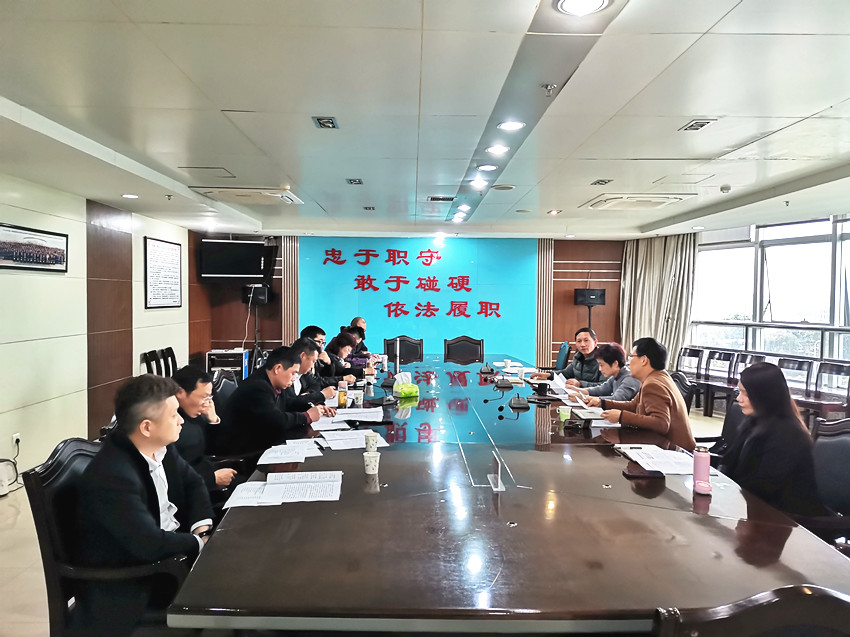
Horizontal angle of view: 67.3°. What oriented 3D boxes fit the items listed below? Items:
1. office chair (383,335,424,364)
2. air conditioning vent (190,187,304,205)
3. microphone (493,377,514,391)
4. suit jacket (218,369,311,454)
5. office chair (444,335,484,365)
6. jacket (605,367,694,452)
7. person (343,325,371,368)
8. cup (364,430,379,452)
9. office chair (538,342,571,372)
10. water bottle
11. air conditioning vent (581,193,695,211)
[{"bbox_3d":[-0.292,0.736,8.708,0.580,0.980,0.620,0,2,-1],"label":"office chair"},{"bbox_3d":[-1.896,-1.326,6.924,0.970,0.050,1.000,0,2,-1],"label":"air conditioning vent"},{"bbox_3d":[0.649,0.539,5.353,0.160,0.100,0.140,0,2,-1],"label":"microphone"},{"bbox_3d":[-0.957,0.618,3.900,0.570,0.620,0.530,0,2,-1],"label":"suit jacket"},{"bbox_3d":[0.556,0.743,8.724,0.580,0.980,0.620,0,2,-1],"label":"office chair"},{"bbox_3d":[1.336,0.604,3.847,0.580,0.640,0.540,0,2,10],"label":"jacket"},{"bbox_3d":[-0.885,0.689,6.700,0.720,1.220,0.520,0,2,-1],"label":"person"},{"bbox_3d":[-0.263,0.619,3.170,0.068,0.087,0.068,0,2,0],"label":"cup"},{"bbox_3d":[1.517,0.785,8.008,0.600,0.960,0.600,0,2,-1],"label":"office chair"},{"bbox_3d":[1.113,0.601,2.560,0.067,0.170,0.068,0,2,-1],"label":"water bottle"},{"bbox_3d":[2.266,-1.243,6.900,0.940,0.050,0.960,0,2,-1],"label":"air conditioning vent"}]

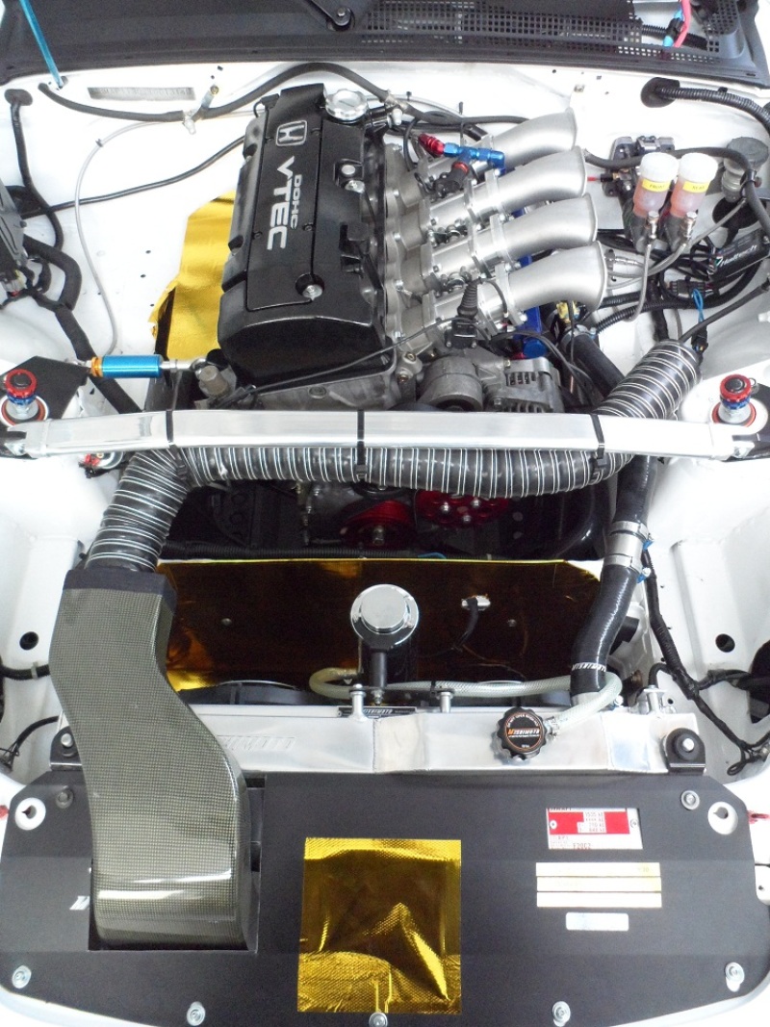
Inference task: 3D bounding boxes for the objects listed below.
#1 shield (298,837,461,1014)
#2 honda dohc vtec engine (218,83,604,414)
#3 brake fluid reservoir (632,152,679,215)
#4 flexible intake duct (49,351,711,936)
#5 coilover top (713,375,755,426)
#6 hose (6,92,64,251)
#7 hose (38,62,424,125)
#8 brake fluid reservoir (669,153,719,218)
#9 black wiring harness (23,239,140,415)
[{"bbox_3d":[-0.004,0.413,0.772,0.160,0.015,0.160,0,76,0],"label":"shield"},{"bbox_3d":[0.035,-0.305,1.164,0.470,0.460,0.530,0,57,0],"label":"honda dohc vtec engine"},{"bbox_3d":[0.382,-0.465,1.090,0.047,0.080,0.047,0,57,0],"label":"brake fluid reservoir"},{"bbox_3d":[0.030,0.095,0.880,0.720,0.230,0.680,0,57,0],"label":"flexible intake duct"},{"bbox_3d":[0.452,-0.147,1.000,0.051,0.050,0.051,0,57,0],"label":"coilover top"},{"bbox_3d":[-0.503,-0.492,1.110,0.068,0.150,0.150,0,57,0],"label":"hose"},{"bbox_3d":[-0.227,-0.620,1.140,0.560,0.070,0.055,0,57,0],"label":"hose"},{"bbox_3d":[0.435,-0.464,1.090,0.047,0.080,0.047,0,57,0],"label":"brake fluid reservoir"},{"bbox_3d":[-0.433,-0.266,1.100,0.145,0.150,0.200,0,57,0],"label":"black wiring harness"}]

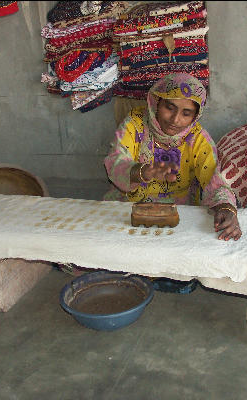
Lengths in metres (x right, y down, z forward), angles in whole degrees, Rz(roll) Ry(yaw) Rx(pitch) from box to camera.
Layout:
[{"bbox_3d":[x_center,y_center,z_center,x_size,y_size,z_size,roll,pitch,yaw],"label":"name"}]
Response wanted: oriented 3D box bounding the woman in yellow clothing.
[{"bbox_3d":[0.209,-0.068,2.013,0.572,0.869,0.615,1,20,11],"label":"woman in yellow clothing"}]

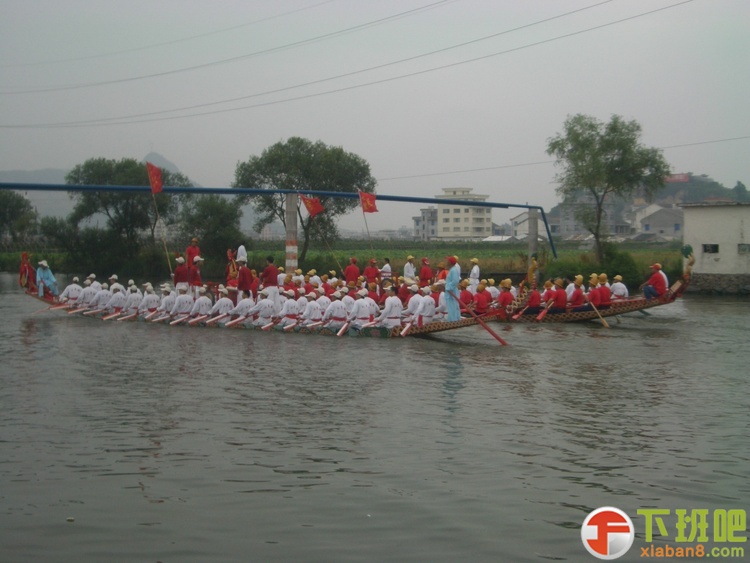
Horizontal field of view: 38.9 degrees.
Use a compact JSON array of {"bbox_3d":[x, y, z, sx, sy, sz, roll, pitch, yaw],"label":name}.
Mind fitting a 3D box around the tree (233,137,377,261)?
[{"bbox_3d":[-4.680,-5.377,70.500,9.500,8.400,8.800,0,2,0],"label":"tree"}]

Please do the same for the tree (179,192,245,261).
[{"bbox_3d":[-11.629,-3.793,76.000,4.800,5.000,4.600,0,2,0],"label":"tree"}]

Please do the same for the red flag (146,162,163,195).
[{"bbox_3d":[-7.267,-3.394,35.000,0.620,1.060,0.220,-1,2,-18],"label":"red flag"}]

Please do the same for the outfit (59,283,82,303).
[{"bbox_3d":[-11.182,0.404,39.000,0.560,0.740,0.600,-2,3,-43],"label":"outfit"}]

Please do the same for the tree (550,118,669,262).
[{"bbox_3d":[12.890,-5.013,58.500,6.900,8.400,6.600,0,2,0],"label":"tree"}]

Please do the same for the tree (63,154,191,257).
[{"bbox_3d":[-18.031,-5.325,78.000,9.200,7.900,8.200,0,2,0],"label":"tree"}]

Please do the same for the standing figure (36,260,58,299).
[{"bbox_3d":[-12.324,-0.075,40.000,0.750,1.450,0.650,-1,2,-23],"label":"standing figure"}]

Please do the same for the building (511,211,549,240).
[{"bbox_3d":[49.172,-17.505,338.000,12.000,10.500,11.000,0,2,0],"label":"building"}]

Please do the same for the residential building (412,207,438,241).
[{"bbox_3d":[17.335,-19.472,366.000,9.300,12.600,10.500,0,2,0],"label":"residential building"}]

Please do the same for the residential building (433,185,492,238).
[{"bbox_3d":[30.672,-22.918,366.000,19.500,19.300,13.000,0,2,0],"label":"residential building"}]

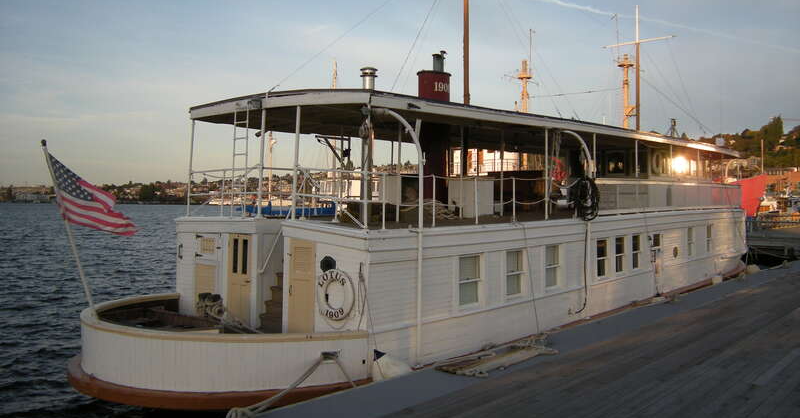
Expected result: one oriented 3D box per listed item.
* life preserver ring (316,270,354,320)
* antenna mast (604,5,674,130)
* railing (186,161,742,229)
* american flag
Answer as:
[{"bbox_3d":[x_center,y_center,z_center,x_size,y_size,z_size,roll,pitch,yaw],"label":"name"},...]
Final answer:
[{"bbox_3d":[-1.075,1.394,11.481,0.800,0.810,0.110,1,2,38],"label":"life preserver ring"},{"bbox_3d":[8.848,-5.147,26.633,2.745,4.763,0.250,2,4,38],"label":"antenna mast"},{"bbox_3d":[4.959,-0.411,21.861,4.743,0.989,23.714,2,2,38],"label":"railing"},{"bbox_3d":[-4.305,-0.170,10.085,1.230,1.120,0.280,-1,1,-45],"label":"american flag"}]

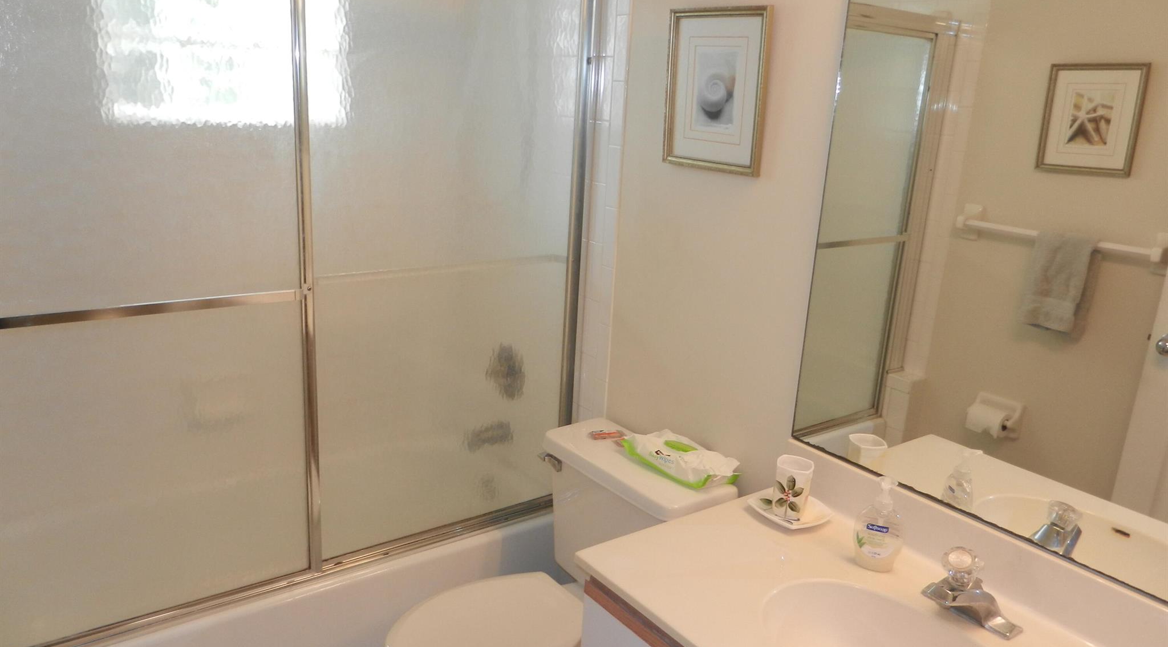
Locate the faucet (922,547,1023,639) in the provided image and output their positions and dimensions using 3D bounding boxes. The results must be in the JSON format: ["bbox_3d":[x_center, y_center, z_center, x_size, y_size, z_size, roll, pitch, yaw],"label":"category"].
[{"bbox_3d":[0.599,0.418,1.339,0.149,0.119,0.152,-8,19,-36],"label":"faucet"}]

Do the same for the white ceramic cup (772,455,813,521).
[{"bbox_3d":[0.406,0.322,1.638,0.072,0.104,0.061,12,17,28],"label":"white ceramic cup"}]

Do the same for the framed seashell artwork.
[{"bbox_3d":[0.282,-0.505,1.827,0.021,0.336,0.287,-8,19,-36],"label":"framed seashell artwork"}]

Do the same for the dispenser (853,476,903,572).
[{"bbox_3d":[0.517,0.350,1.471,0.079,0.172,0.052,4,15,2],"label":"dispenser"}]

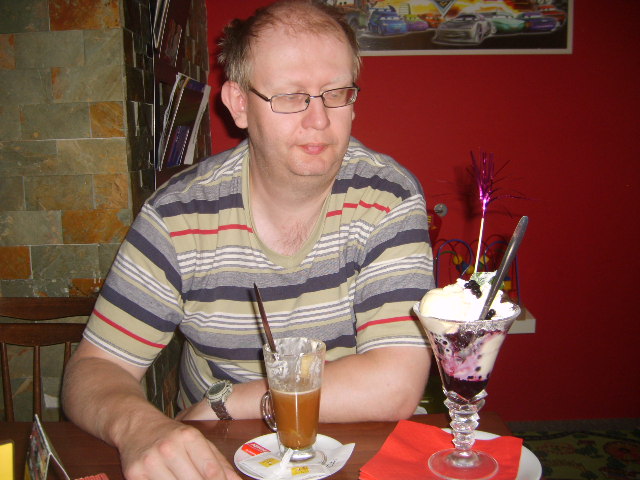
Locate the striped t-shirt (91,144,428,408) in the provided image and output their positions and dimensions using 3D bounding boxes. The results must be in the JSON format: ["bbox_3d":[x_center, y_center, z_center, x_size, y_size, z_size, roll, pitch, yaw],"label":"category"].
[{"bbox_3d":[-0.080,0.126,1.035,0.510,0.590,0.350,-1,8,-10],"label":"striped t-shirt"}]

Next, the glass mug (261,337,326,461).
[{"bbox_3d":[-0.032,0.200,0.802,0.092,0.143,0.077,6,10,39],"label":"glass mug"}]

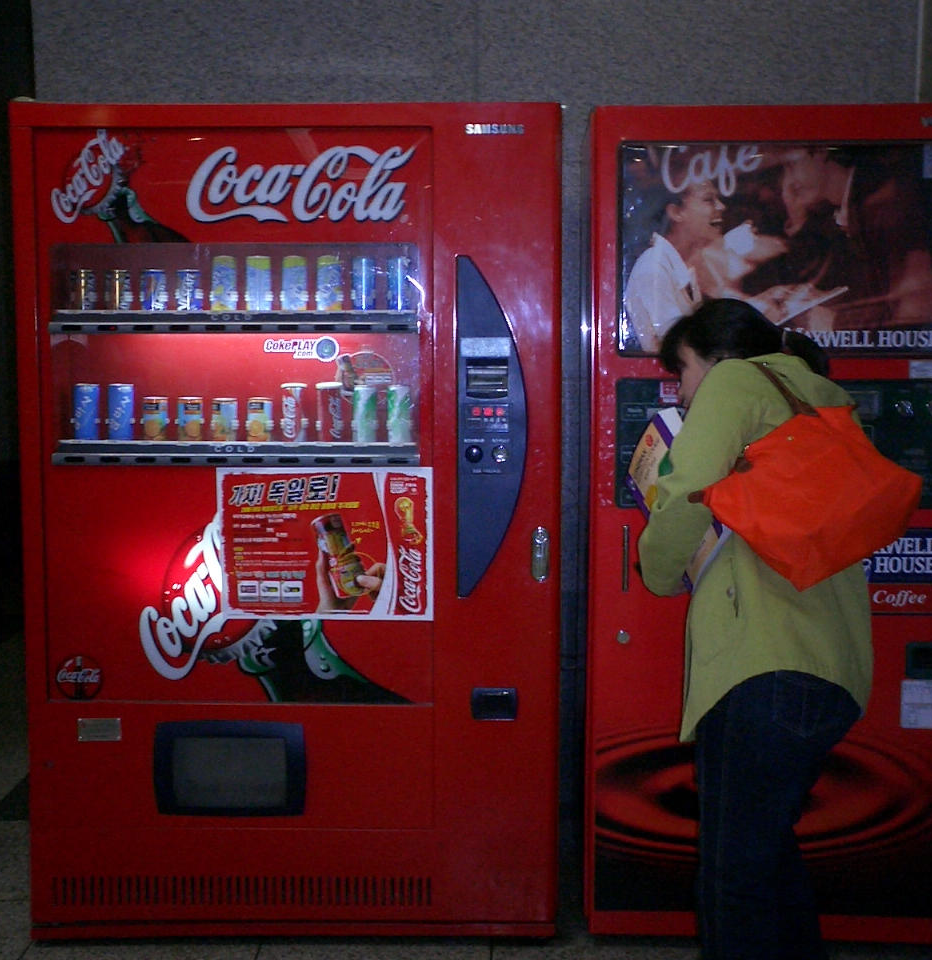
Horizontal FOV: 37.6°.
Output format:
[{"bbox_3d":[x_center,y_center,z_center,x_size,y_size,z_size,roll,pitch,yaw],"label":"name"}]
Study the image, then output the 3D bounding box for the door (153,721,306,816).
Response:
[{"bbox_3d":[-0.518,0.635,3.012,0.335,0.217,0.050,0,5,0],"label":"door"}]

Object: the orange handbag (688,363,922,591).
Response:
[{"bbox_3d":[0.564,-0.020,2.350,0.370,0.370,0.170,-25,3,-3],"label":"orange handbag"}]

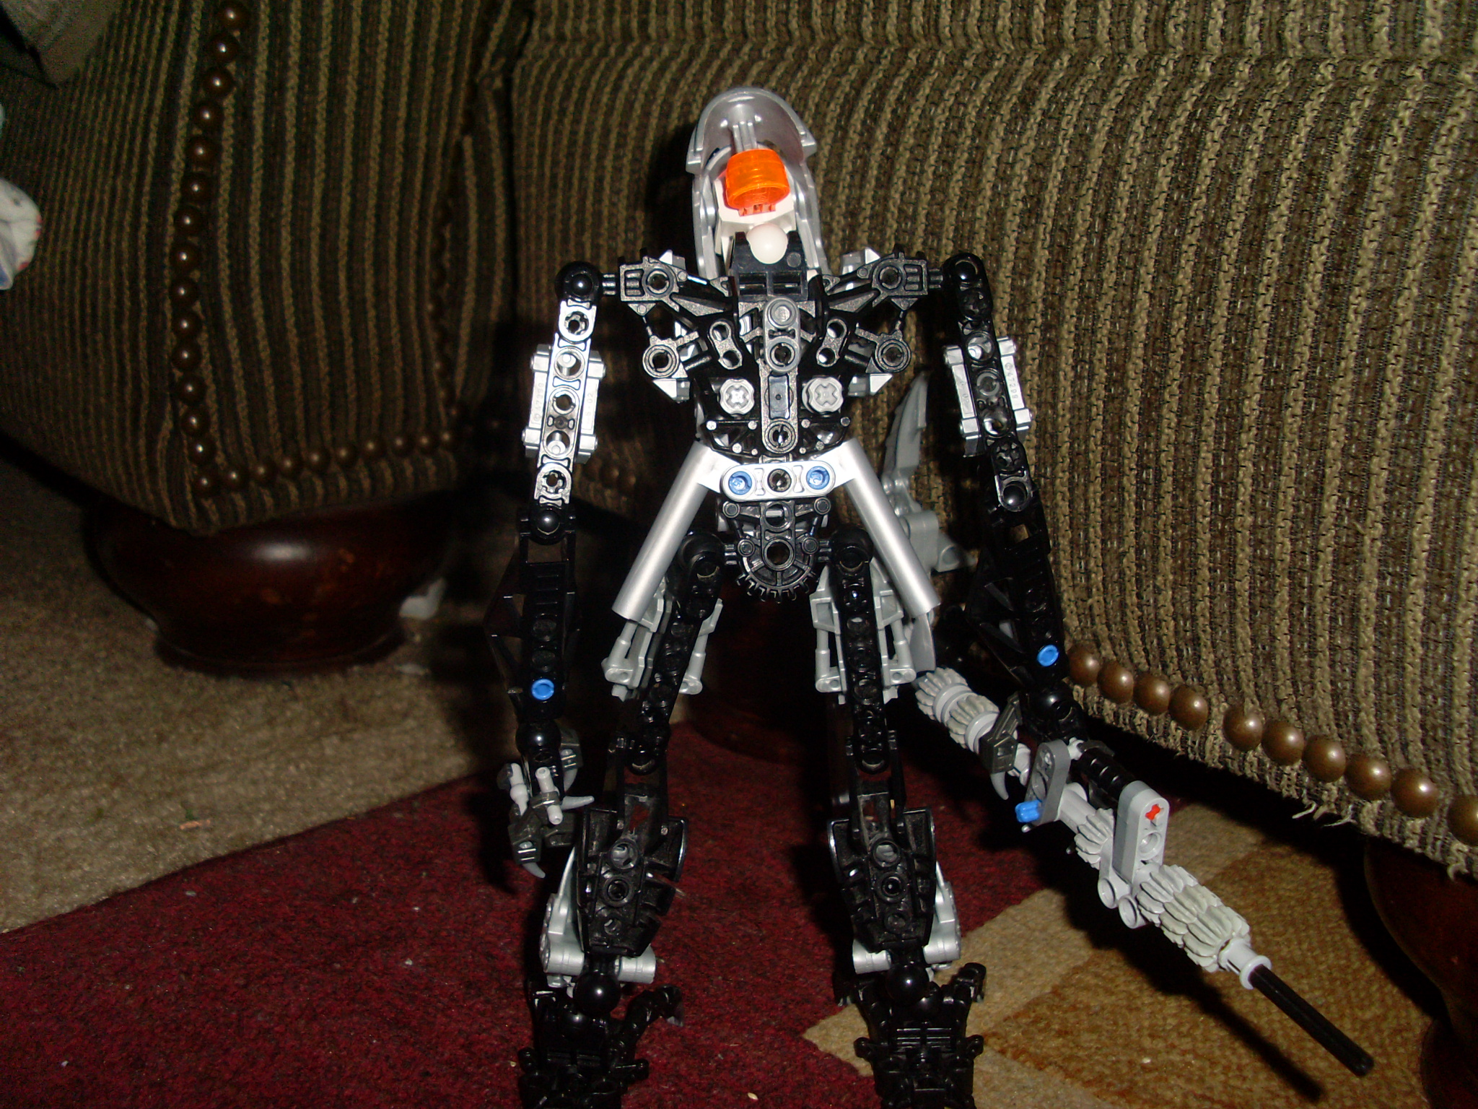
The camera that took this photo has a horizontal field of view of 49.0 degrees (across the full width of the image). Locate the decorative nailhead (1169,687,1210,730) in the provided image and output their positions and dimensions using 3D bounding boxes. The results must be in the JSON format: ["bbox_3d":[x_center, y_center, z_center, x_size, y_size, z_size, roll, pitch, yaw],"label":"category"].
[{"bbox_3d":[0.121,0.041,0.435,0.006,0.011,0.011,-12,21,-35],"label":"decorative nailhead"}]

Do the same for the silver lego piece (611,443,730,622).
[{"bbox_3d":[-0.011,-0.003,0.334,0.015,0.038,0.007,26,3,-9],"label":"silver lego piece"}]

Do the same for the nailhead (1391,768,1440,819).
[{"bbox_3d":[0.160,0.057,0.385,0.006,0.011,0.011,-12,21,-35],"label":"nailhead"}]

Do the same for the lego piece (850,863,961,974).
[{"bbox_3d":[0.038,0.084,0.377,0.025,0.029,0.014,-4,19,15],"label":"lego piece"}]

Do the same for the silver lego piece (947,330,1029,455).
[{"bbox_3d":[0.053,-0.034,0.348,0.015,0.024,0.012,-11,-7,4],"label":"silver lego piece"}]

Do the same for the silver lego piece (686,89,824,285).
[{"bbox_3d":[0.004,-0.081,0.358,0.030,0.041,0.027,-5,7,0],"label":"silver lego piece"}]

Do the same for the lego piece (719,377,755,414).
[{"bbox_3d":[0.000,-0.033,0.342,0.007,0.007,0.007,0,6,0],"label":"lego piece"}]

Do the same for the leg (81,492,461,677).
[{"bbox_3d":[-0.187,0.001,0.656,0.142,0.070,0.142,-6,18,-18],"label":"leg"}]

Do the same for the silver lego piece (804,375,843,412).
[{"bbox_3d":[0.017,-0.033,0.331,0.007,0.007,0.008,-3,18,-8],"label":"silver lego piece"}]

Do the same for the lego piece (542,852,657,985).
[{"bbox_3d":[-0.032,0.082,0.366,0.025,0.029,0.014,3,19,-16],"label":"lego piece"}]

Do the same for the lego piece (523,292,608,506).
[{"bbox_3d":[-0.036,-0.032,0.338,0.015,0.043,0.013,8,8,3],"label":"lego piece"}]

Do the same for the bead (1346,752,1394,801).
[{"bbox_3d":[0.153,0.054,0.393,0.006,0.011,0.011,-12,21,-35],"label":"bead"}]

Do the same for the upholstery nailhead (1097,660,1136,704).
[{"bbox_3d":[0.096,0.032,0.411,0.011,0.011,0.005,17,25,42],"label":"upholstery nailhead"}]

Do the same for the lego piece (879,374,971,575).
[{"bbox_3d":[0.050,-0.022,0.440,0.023,0.055,0.012,-3,13,9],"label":"lego piece"}]

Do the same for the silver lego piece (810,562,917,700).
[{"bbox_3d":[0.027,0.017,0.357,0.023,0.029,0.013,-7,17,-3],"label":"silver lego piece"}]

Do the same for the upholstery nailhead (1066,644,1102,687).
[{"bbox_3d":[0.089,0.028,0.418,0.011,0.011,0.005,17,25,42],"label":"upholstery nailhead"}]

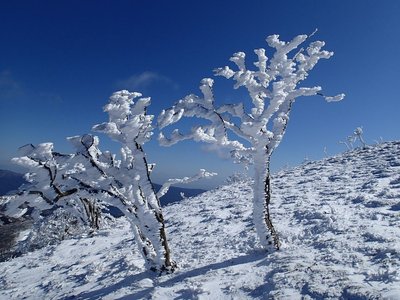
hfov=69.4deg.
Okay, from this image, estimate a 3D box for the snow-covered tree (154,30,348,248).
[{"bbox_3d":[1.120,-0.190,6.400,4.000,4.750,2.800,0,-3,0],"label":"snow-covered tree"}]

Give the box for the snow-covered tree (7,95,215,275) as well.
[{"bbox_3d":[-1.850,0.650,5.950,4.200,3.800,2.700,0,-3,0],"label":"snow-covered tree"}]

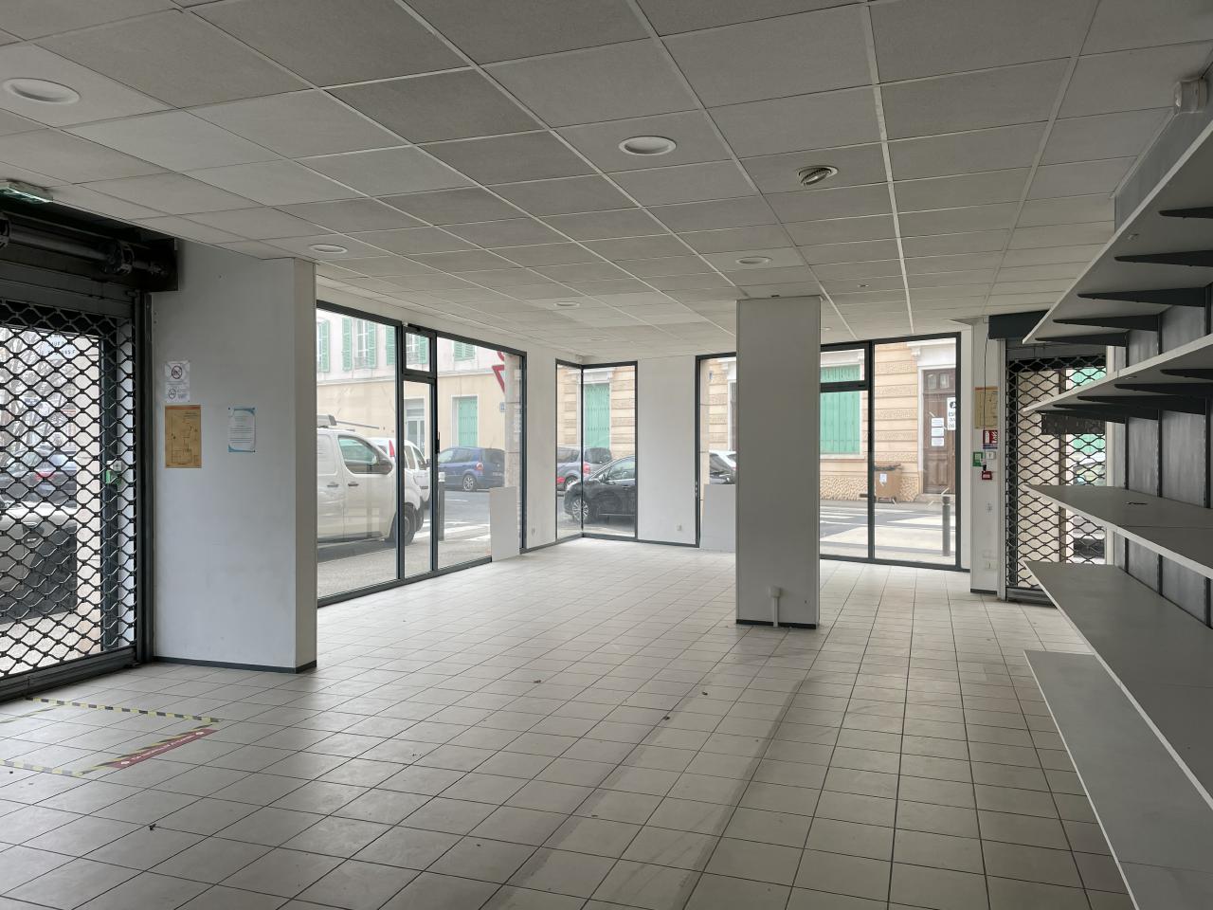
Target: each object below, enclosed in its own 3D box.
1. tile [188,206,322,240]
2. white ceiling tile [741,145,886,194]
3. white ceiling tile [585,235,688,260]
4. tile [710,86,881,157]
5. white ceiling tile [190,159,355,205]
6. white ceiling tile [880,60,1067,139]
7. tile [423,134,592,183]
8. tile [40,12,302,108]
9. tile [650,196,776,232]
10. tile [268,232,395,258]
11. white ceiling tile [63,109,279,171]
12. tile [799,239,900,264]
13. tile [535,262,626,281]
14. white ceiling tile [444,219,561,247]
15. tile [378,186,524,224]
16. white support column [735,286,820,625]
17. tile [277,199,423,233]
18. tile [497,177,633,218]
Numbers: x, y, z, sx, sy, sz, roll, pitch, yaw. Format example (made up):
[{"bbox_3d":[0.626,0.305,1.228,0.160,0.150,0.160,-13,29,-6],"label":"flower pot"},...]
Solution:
[{"bbox_3d":[-1.892,-1.271,5.013,0.595,0.030,0.595,0,0,19],"label":"tile"},{"bbox_3d":[0.934,-1.264,4.025,0.595,0.020,0.595,0,0,20],"label":"white ceiling tile"},{"bbox_3d":[0.205,-1.265,5.545,0.595,0.030,0.595,0,0,19],"label":"white ceiling tile"},{"bbox_3d":[0.737,-1.252,3.448,0.595,0.030,0.595,0,0,19],"label":"tile"},{"bbox_3d":[-1.528,-1.257,4.265,0.595,0.020,0.595,0,0,20],"label":"white ceiling tile"},{"bbox_3d":[1.303,-1.259,3.248,0.595,0.030,0.595,0,0,19],"label":"white ceiling tile"},{"bbox_3d":[-0.398,-1.260,3.854,0.600,0.025,0.600,0,0,19],"label":"tile"},{"bbox_3d":[-1.365,-1.258,2.927,0.586,0.020,0.588,0,0,19],"label":"tile"},{"bbox_3d":[0.567,-1.266,4.790,0.586,0.020,0.588,0,0,19],"label":"tile"},{"bbox_3d":[-1.692,-1.269,5.579,0.595,0.030,0.595,0,0,19],"label":"tile"},{"bbox_3d":[-1.729,-1.268,3.688,0.600,0.025,0.600,0,0,19],"label":"white ceiling tile"},{"bbox_3d":[1.538,-1.275,5.721,0.595,0.020,0.595,0,0,20],"label":"tile"},{"bbox_3d":[-0.164,-1.273,6.321,0.586,0.020,0.588,0,0,19],"label":"tile"},{"bbox_3d":[-0.564,-1.267,5.190,0.586,0.020,0.588,0,0,19],"label":"white ceiling tile"},{"bbox_3d":[-0.760,-1.259,4.613,0.595,0.030,0.595,0,0,19],"label":"tile"},{"bbox_3d":[1.433,0.057,7.561,0.652,2.687,0.280,0,0,19],"label":"white support column"},{"bbox_3d":[-1.329,-1.271,4.819,0.600,0.025,0.600,0,0,19],"label":"tile"},{"bbox_3d":[-0.197,-1.262,4.428,0.595,0.020,0.595,0,0,20],"label":"tile"}]

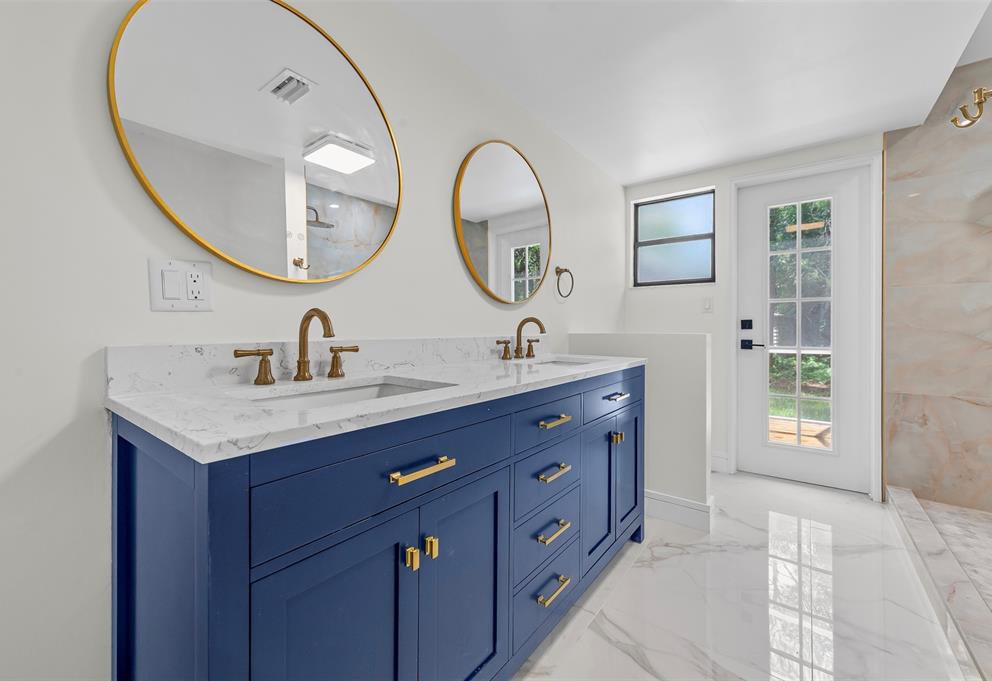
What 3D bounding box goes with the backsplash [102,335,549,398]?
[{"bbox_3d":[-0.269,0.056,1.541,0.021,0.105,1.788,1,1,37],"label":"backsplash"}]

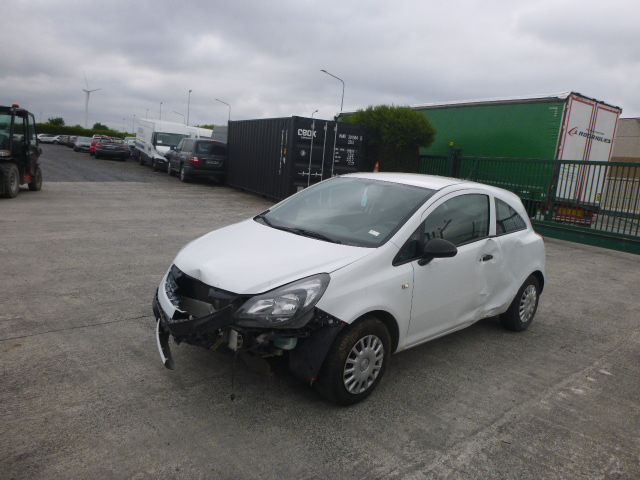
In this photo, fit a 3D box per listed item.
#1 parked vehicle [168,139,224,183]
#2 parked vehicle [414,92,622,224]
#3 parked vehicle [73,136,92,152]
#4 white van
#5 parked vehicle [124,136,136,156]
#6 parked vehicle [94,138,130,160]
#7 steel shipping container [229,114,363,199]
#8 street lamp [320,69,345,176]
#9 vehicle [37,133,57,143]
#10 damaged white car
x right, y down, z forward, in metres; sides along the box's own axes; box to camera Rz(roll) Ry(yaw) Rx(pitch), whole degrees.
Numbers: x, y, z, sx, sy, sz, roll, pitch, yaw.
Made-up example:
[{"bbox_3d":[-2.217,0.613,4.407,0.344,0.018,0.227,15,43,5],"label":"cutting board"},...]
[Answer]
[{"bbox_3d":[-5.504,-3.575,20.623,1.840,1.700,4.500,0,12,-28],"label":"parked vehicle"},{"bbox_3d":[4.856,-3.489,19.858,2.550,4.030,13.600,0,12,-28],"label":"parked vehicle"},{"bbox_3d":[-20.310,-8.241,39.939,1.780,1.480,4.300,-2,13,-34],"label":"parked vehicle"},{"bbox_3d":[-9.181,-5.586,27.403,2.060,2.600,5.900,-1,12,-32],"label":"white van"},{"bbox_3d":[-16.509,-7.993,40.265,1.800,1.600,4.300,0,12,-29],"label":"parked vehicle"},{"bbox_3d":[-14.711,-6.374,32.262,1.820,1.450,4.400,0,12,-28],"label":"parked vehicle"},{"bbox_3d":[-1.232,-2.879,16.592,2.438,2.591,6.058,0,12,-29],"label":"steel shipping container"},{"bbox_3d":[0.728,-9.059,36.244,2.150,8.000,0.250,0,12,-28],"label":"street lamp"},{"bbox_3d":[-36.741,-13.721,62.800,4.300,1.460,1.780,8,11,12],"label":"vehicle"},{"bbox_3d":[0.600,0.127,4.232,3.950,1.490,1.750,-4,14,-43],"label":"damaged white car"}]

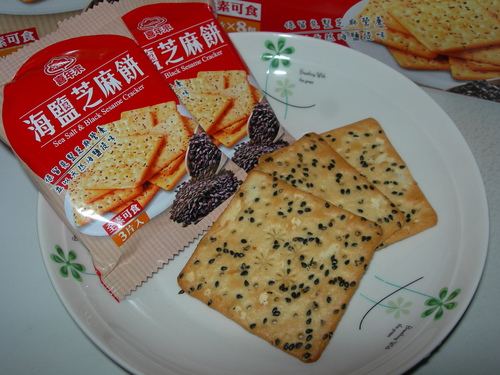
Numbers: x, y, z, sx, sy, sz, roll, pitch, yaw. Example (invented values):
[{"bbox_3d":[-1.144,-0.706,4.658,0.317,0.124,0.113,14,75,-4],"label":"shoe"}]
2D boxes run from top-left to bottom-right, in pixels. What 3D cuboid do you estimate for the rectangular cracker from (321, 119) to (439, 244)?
[{"bbox_3d":[0.049,0.002,0.286,0.071,0.005,0.071,-18,59,-7],"label":"rectangular cracker"}]

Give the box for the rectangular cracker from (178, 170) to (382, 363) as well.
[{"bbox_3d":[0.014,0.033,0.256,0.071,0.005,0.071,25,66,19],"label":"rectangular cracker"}]

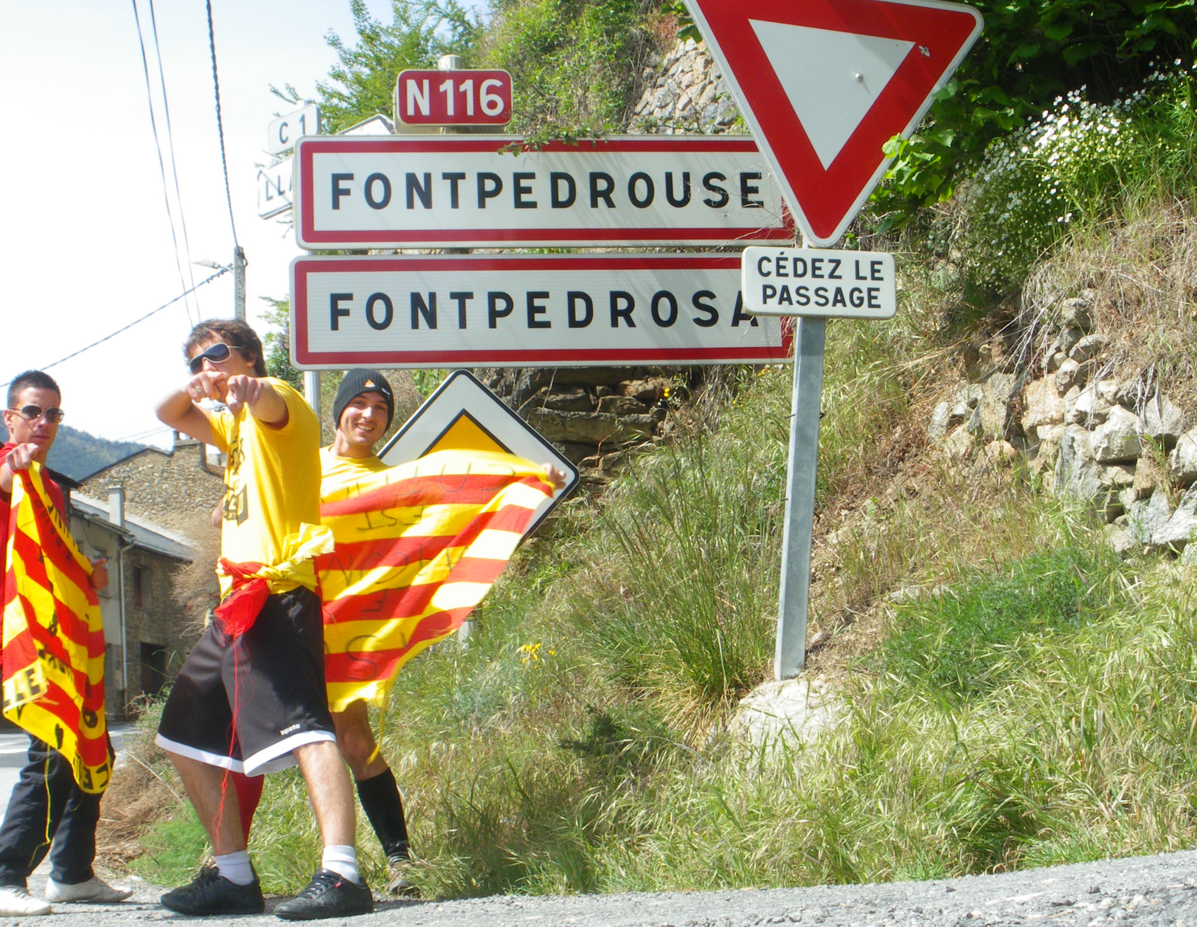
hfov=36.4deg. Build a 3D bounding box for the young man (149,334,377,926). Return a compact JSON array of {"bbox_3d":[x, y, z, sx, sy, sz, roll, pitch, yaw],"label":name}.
[{"bbox_3d":[-0.955,0.446,5.170,0.570,1.710,0.600,3,-9,-34],"label":"young man"}]

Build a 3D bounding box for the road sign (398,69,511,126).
[{"bbox_3d":[-0.622,-1.588,7.920,0.500,0.250,0.060,-1,-8,-5],"label":"road sign"}]

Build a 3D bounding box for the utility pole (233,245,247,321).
[{"bbox_3d":[-6.476,0.537,32.974,0.260,9.200,0.240,-3,-8,11],"label":"utility pole"}]

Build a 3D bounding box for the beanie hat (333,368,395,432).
[{"bbox_3d":[-0.737,-0.199,5.740,0.195,0.195,0.225,4,-7,-7],"label":"beanie hat"}]

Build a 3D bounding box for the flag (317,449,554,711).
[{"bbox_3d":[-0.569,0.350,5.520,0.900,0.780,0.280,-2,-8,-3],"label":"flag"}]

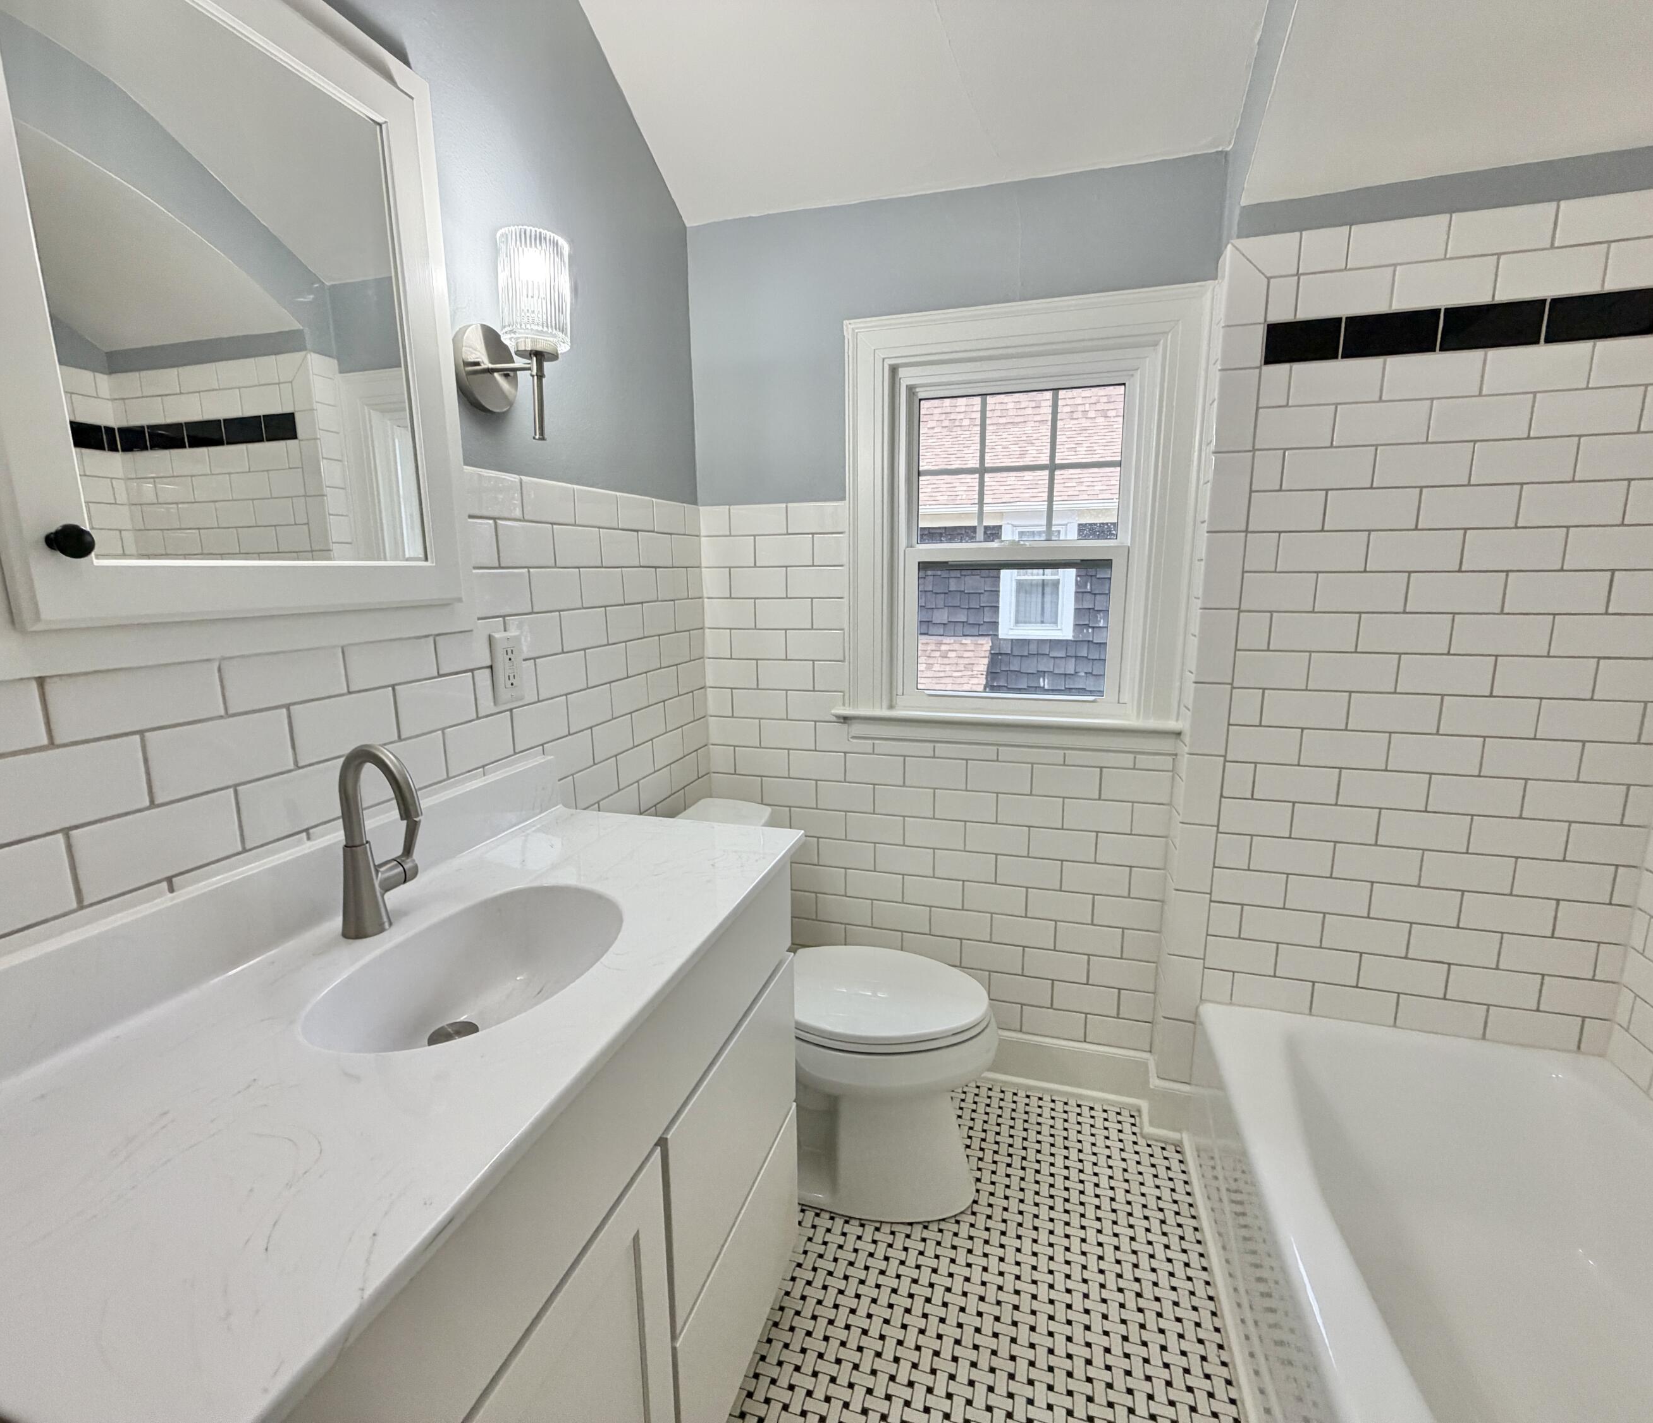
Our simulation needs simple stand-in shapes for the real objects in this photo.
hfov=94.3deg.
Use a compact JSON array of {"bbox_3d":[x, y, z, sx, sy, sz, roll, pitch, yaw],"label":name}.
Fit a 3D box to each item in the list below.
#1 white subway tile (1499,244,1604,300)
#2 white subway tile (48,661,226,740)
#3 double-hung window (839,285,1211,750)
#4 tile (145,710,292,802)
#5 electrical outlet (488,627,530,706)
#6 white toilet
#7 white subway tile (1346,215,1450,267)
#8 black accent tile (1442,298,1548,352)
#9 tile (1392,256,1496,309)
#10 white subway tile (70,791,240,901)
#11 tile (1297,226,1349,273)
[{"bbox_3d":[1.263,-0.762,1.336,0.152,0.075,0.008,2,11,17],"label":"white subway tile"},{"bbox_3d":[-0.685,-0.017,0.764,0.009,0.067,0.152,2,11,16],"label":"white subway tile"},{"bbox_3d":[0.406,-0.401,1.764,0.798,0.984,0.070,3,11,17],"label":"double-hung window"},{"bbox_3d":[-0.664,0.046,0.845,0.009,0.074,0.153,2,11,16],"label":"tile"},{"bbox_3d":[-0.530,-0.071,1.274,0.009,0.118,0.077,2,11,16],"label":"electrical outlet"},{"bbox_3d":[-0.019,0.652,1.691,0.779,0.752,0.460,2,11,16],"label":"white toilet"},{"bbox_3d":[1.039,-0.851,1.396,0.153,0.070,0.009,2,11,16],"label":"white subway tile"},{"bbox_3d":[1.189,-0.688,1.373,0.152,0.075,0.008,2,11,17],"label":"black accent tile"},{"bbox_3d":[1.117,-0.772,1.388,0.153,0.073,0.009,2,11,16],"label":"tile"},{"bbox_3d":[-0.684,0.134,0.789,0.009,0.074,0.152,2,11,16],"label":"white subway tile"},{"bbox_3d":[0.923,-0.854,1.424,0.076,0.071,0.008,2,11,17],"label":"tile"}]

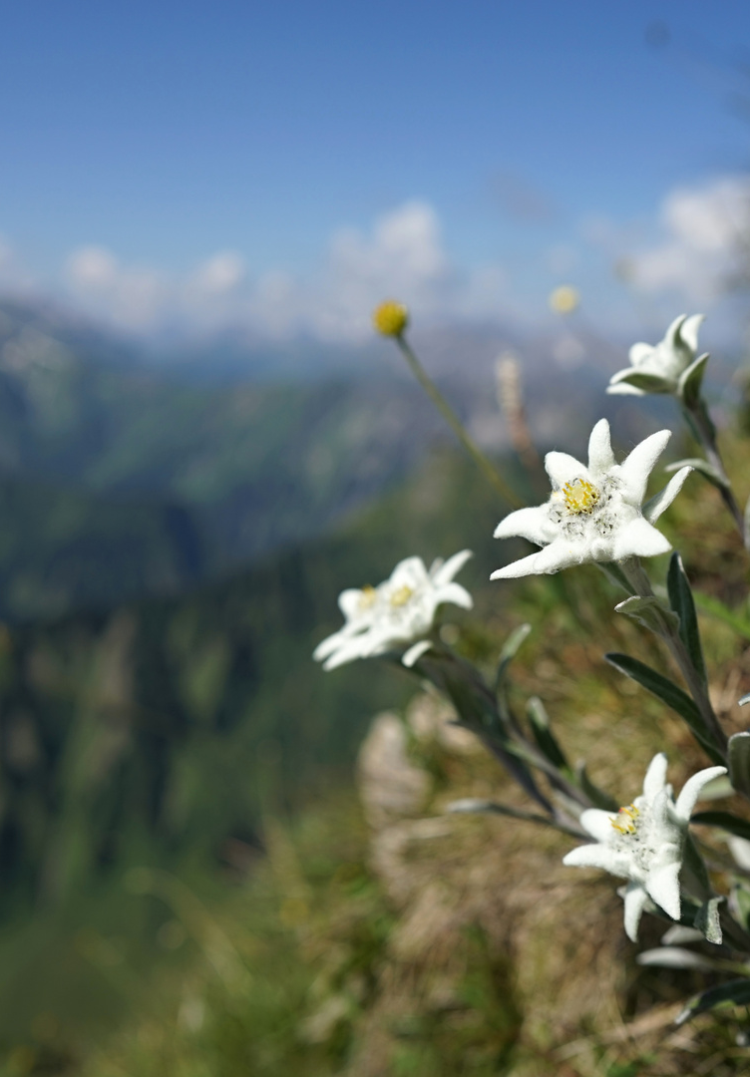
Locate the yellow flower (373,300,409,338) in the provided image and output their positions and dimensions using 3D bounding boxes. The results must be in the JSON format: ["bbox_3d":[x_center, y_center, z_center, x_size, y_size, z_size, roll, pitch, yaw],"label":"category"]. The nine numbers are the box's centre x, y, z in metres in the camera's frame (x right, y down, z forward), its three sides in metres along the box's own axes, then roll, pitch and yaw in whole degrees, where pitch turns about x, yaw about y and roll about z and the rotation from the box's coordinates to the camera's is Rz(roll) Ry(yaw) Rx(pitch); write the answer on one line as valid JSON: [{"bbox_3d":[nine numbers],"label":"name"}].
[{"bbox_3d":[0.006,-0.078,0.400,0.011,0.011,0.011,-31,12,0],"label":"yellow flower"}]

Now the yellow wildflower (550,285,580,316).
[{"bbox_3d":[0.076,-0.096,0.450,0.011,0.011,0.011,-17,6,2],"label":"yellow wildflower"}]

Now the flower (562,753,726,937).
[{"bbox_3d":[0.053,0.060,0.222,0.033,0.036,0.019,7,-13,34],"label":"flower"}]

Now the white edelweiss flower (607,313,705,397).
[{"bbox_3d":[0.063,-0.041,0.250,0.025,0.017,0.025,-39,3,11],"label":"white edelweiss flower"}]

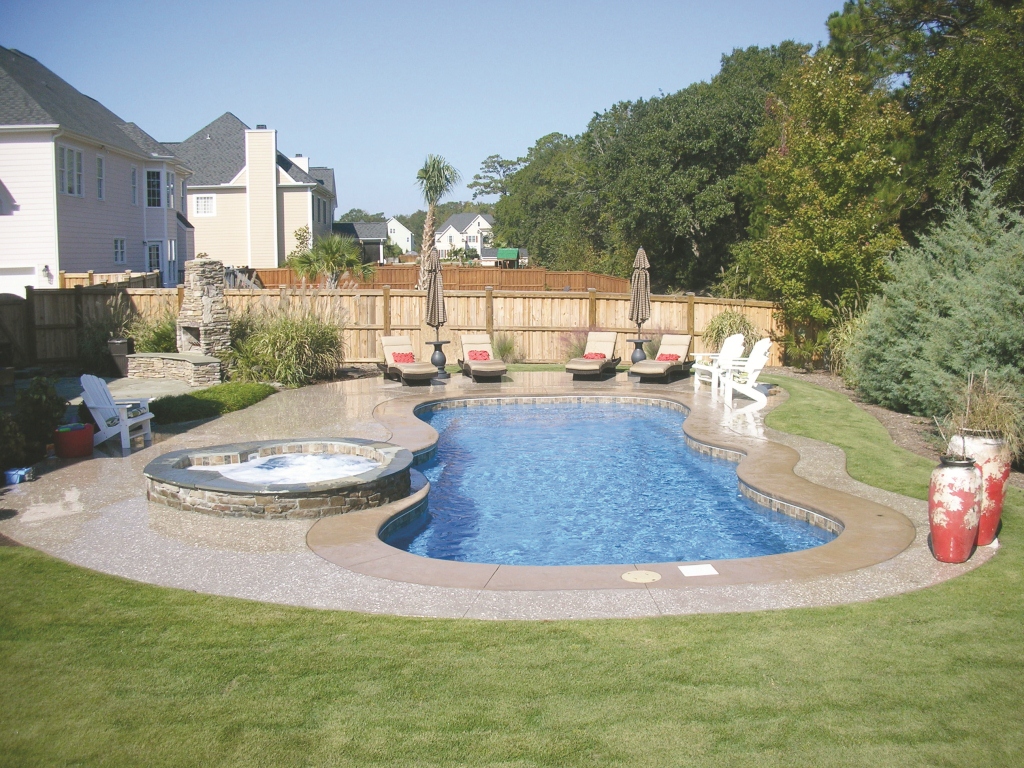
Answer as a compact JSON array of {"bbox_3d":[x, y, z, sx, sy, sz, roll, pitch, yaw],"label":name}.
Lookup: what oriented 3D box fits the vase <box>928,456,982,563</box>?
[{"bbox_3d":[3.500,0.995,8.226,0.430,0.800,0.430,-1,7,0],"label":"vase"}]

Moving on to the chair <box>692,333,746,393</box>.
[{"bbox_3d":[3.697,-0.351,18.196,0.870,0.970,0.730,-3,7,-18],"label":"chair"}]

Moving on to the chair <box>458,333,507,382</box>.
[{"bbox_3d":[-0.630,-0.531,20.889,0.700,0.840,1.950,-2,7,-11],"label":"chair"}]

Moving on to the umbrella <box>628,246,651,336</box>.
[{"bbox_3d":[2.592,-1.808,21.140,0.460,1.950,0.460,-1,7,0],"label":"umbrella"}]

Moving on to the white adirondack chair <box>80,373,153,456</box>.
[{"bbox_3d":[-5.307,0.327,13.795,0.850,0.950,0.730,1,7,10],"label":"white adirondack chair"}]

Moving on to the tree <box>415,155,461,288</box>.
[{"bbox_3d":[-2.540,-4.865,35.671,1.568,5.964,1.568,0,7,0],"label":"tree"}]

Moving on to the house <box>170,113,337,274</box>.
[{"bbox_3d":[-18.557,-12.125,69.674,12.000,11.800,18.000,-1,7,-5],"label":"house"}]

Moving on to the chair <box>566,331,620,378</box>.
[{"bbox_3d":[1.766,-0.598,22.131,0.710,0.910,2.030,2,8,17],"label":"chair"}]

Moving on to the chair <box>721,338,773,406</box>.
[{"bbox_3d":[3.788,-0.183,16.605,0.870,0.980,0.730,-2,7,-10],"label":"chair"}]

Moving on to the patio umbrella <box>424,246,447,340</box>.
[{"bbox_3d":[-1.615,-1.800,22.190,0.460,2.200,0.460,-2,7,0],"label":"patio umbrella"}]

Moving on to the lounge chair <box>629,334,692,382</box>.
[{"bbox_3d":[3.184,-0.526,21.566,0.710,0.910,2.030,4,8,27],"label":"lounge chair"}]

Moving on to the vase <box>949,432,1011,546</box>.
[{"bbox_3d":[3.899,0.868,8.694,0.520,0.930,0.520,-1,7,0],"label":"vase"}]

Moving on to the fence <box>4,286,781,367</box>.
[{"bbox_3d":[-2.780,-1.379,24.622,18.400,1.832,0.160,0,7,-1],"label":"fence"}]

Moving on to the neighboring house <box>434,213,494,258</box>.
[{"bbox_3d":[-9.201,-30.881,219.000,13.400,10.100,11.000,0,7,4],"label":"neighboring house"}]

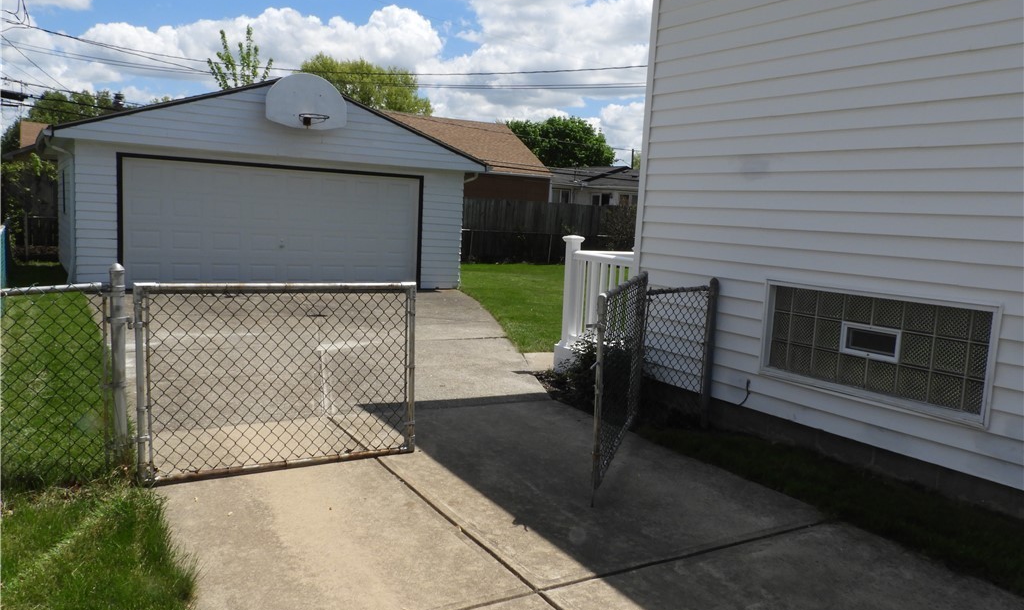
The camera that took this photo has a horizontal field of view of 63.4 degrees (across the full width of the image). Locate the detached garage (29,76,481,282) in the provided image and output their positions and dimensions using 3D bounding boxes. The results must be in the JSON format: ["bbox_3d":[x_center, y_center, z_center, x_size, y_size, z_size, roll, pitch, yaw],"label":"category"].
[{"bbox_3d":[-4.941,-2.266,15.641,6.900,3.340,6.100,-1,7,-31],"label":"detached garage"}]

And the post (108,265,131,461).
[{"bbox_3d":[-1.893,0.318,4.022,0.072,1.040,0.072,-3,9,-31],"label":"post"}]

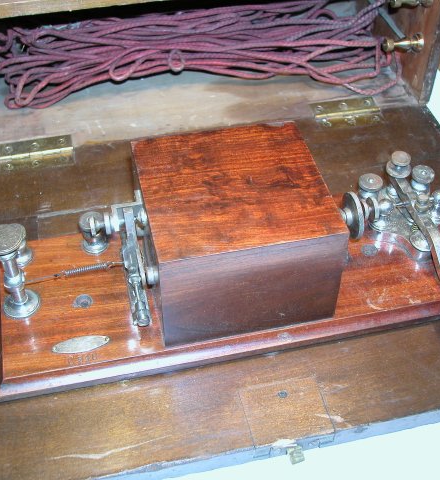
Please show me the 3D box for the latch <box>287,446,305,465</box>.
[{"bbox_3d":[0.047,0.131,0.430,0.009,0.005,0.010,-9,48,-9],"label":"latch"}]

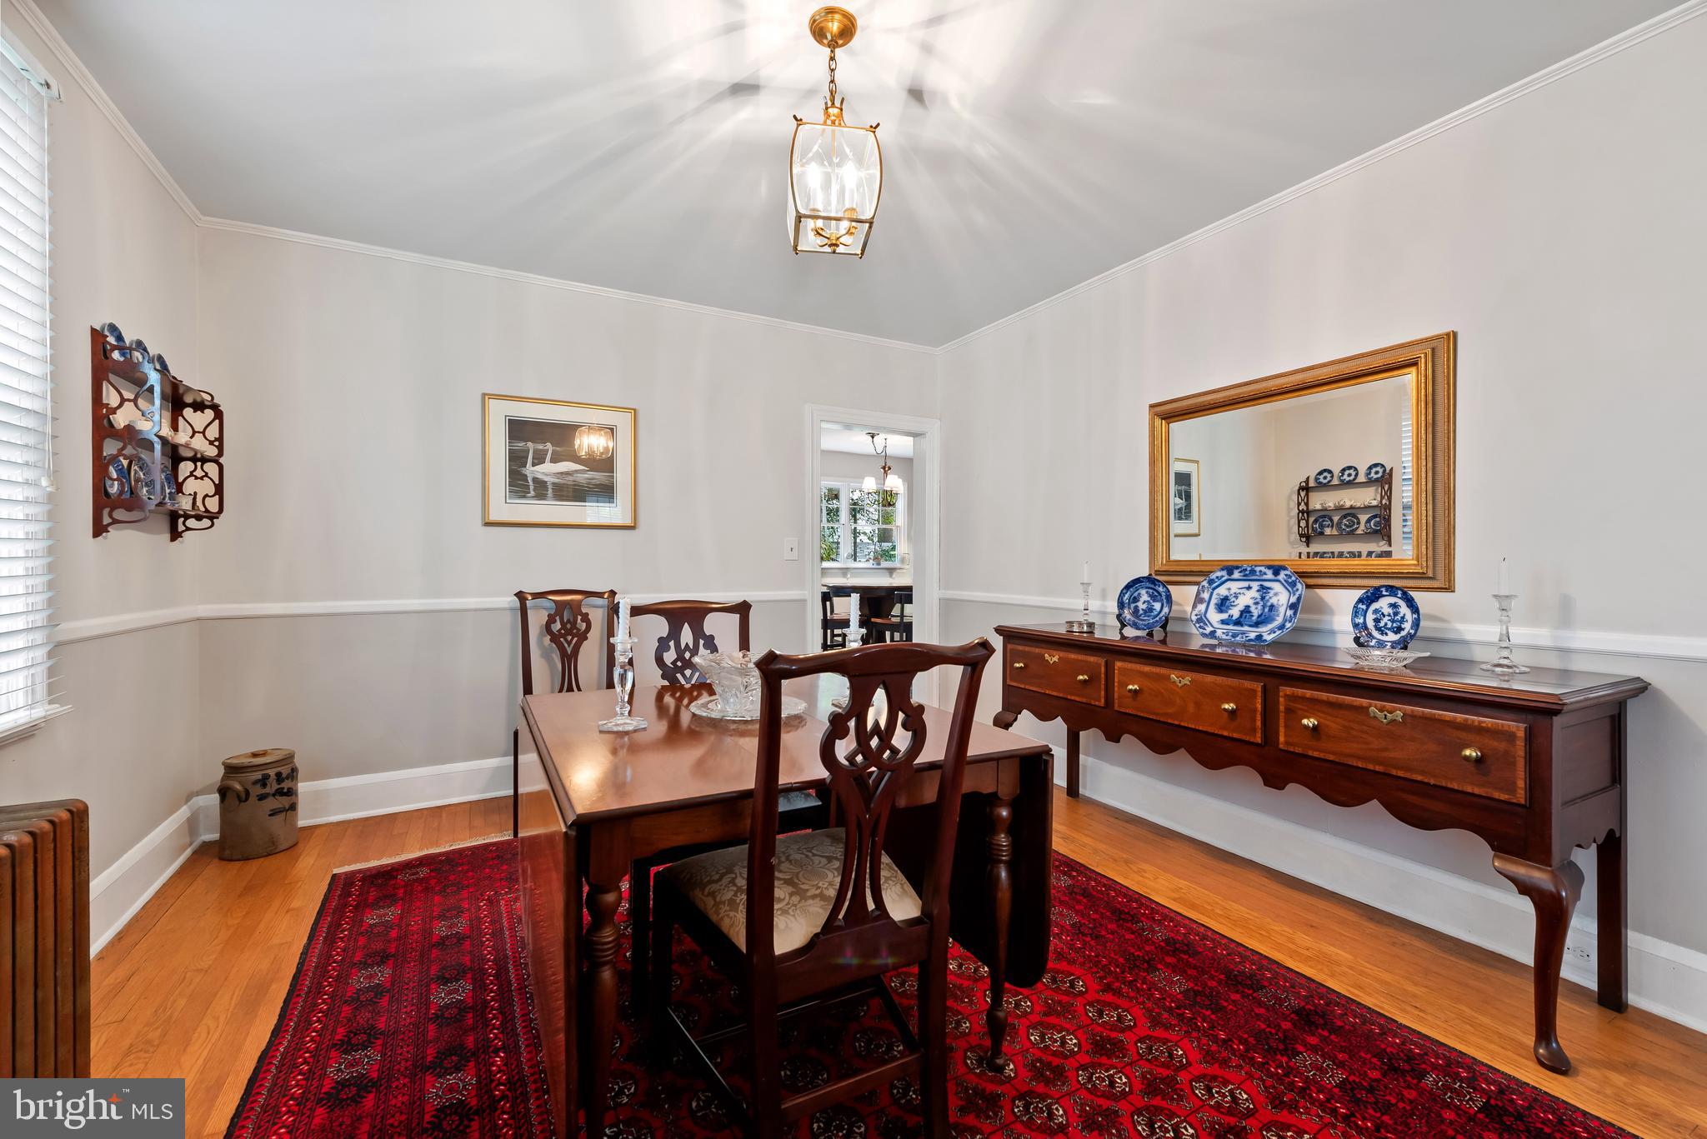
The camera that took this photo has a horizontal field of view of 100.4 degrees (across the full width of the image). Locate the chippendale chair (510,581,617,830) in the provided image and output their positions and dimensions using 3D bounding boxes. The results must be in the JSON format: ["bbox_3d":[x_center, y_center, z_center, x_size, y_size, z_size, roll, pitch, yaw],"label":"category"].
[{"bbox_3d":[-1.307,0.613,3.318,0.536,1.024,0.535,-1,1,-28],"label":"chippendale chair"}]

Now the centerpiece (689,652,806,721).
[{"bbox_3d":[-0.309,0.334,2.097,0.340,0.150,0.340,0,1,0],"label":"centerpiece"}]

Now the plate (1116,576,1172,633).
[{"bbox_3d":[1.218,0.143,2.974,0.032,0.232,0.232,21,-12,-35],"label":"plate"}]

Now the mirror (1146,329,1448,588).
[{"bbox_3d":[1.593,-0.330,2.685,0.055,0.800,1.123,0,0,-28],"label":"mirror"}]

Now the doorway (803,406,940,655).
[{"bbox_3d":[0.108,0.057,4.549,0.963,2.100,0.170,0,0,-28],"label":"doorway"}]

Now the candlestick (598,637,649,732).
[{"bbox_3d":[-0.567,0.278,1.754,0.122,0.222,0.122,0,0,-28],"label":"candlestick"}]

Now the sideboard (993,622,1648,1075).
[{"bbox_3d":[1.325,0.696,2.562,0.519,0.853,1.995,0,0,-27],"label":"sideboard"}]

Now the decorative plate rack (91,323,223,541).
[{"bbox_3d":[-2.375,-0.415,2.464,0.160,0.640,0.640,0,0,-28],"label":"decorative plate rack"}]

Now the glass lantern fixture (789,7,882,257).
[{"bbox_3d":[-0.051,-1.168,1.905,0.226,0.587,0.226,0,1,-8],"label":"glass lantern fixture"}]

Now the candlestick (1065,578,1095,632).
[{"bbox_3d":[1.012,0.164,3.167,0.131,0.220,0.131,-1,1,-28],"label":"candlestick"}]

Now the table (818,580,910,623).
[{"bbox_3d":[0.232,0.625,7.004,1.150,0.910,1.150,-1,1,-28],"label":"table"}]

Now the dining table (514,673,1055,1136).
[{"bbox_3d":[-0.301,0.770,1.974,1.064,0.725,1.254,-1,1,-27],"label":"dining table"}]

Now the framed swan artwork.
[{"bbox_3d":[-1.490,-0.535,3.652,0.729,0.644,0.028,-1,1,-28],"label":"framed swan artwork"}]

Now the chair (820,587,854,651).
[{"bbox_3d":[-0.101,0.651,6.455,0.460,0.880,0.430,0,0,-10],"label":"chair"}]

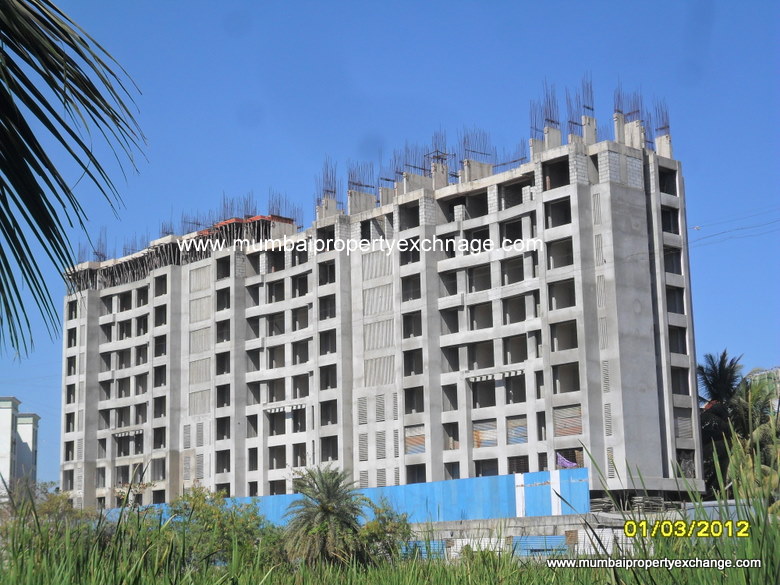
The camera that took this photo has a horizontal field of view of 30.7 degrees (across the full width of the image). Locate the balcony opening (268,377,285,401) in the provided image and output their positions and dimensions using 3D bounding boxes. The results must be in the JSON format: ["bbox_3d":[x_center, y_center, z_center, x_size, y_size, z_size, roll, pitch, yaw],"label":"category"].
[{"bbox_3d":[-9.680,8.514,123.611,0.350,1.927,2.358,9,-15,-42],"label":"balcony opening"}]

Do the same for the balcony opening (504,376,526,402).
[{"bbox_3d":[9.217,7.073,102.660,0.450,1.962,1.982,9,-15,-42],"label":"balcony opening"}]

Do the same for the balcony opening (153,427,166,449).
[{"bbox_3d":[-22.020,14.069,137.143,0.500,2.040,1.970,9,-15,-43],"label":"balcony opening"}]

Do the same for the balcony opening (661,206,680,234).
[{"bbox_3d":[20.775,-5.306,105.636,2.077,1.992,0.300,9,-15,-42],"label":"balcony opening"}]

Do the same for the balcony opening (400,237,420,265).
[{"bbox_3d":[1.886,-3.211,111.792,0.800,2.047,2.225,9,-15,-42],"label":"balcony opening"}]

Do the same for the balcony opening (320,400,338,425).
[{"bbox_3d":[-4.819,9.877,115.838,0.350,1.967,2.056,9,-15,-42],"label":"balcony opening"}]

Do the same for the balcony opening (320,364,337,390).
[{"bbox_3d":[-4.902,7.015,116.413,0.350,1.967,2.119,9,-15,-42],"label":"balcony opening"}]

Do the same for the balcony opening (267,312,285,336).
[{"bbox_3d":[-9.794,2.794,123.700,0.450,1.991,2.417,9,-15,-42],"label":"balcony opening"}]

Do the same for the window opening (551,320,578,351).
[{"bbox_3d":[12.043,3.026,97.389,0.450,1.972,2.446,9,-15,-42],"label":"window opening"}]

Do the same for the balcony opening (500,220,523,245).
[{"bbox_3d":[9.378,-4.451,106.386,0.800,2.057,2.209,9,-15,-42],"label":"balcony opening"}]

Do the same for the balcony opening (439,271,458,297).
[{"bbox_3d":[4.593,-0.634,107.996,0.450,1.982,1.962,9,-15,-42],"label":"balcony opening"}]

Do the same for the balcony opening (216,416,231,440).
[{"bbox_3d":[-14.572,12.196,126.657,0.700,1.909,2.014,9,-15,-42],"label":"balcony opening"}]

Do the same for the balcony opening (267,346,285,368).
[{"bbox_3d":[-10.067,5.859,127.633,0.500,2.030,2.650,9,-15,-43],"label":"balcony opening"}]

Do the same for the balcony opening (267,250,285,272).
[{"bbox_3d":[-9.853,-2.835,127.336,0.800,2.180,2.516,9,-15,-42],"label":"balcony opening"}]

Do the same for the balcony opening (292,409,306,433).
[{"bbox_3d":[-7.470,11.124,122.758,0.900,2.010,1.790,9,-15,-42],"label":"balcony opening"}]

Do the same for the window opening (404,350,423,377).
[{"bbox_3d":[1.974,5.548,111.950,0.300,2.010,2.090,9,-15,-43],"label":"window opening"}]

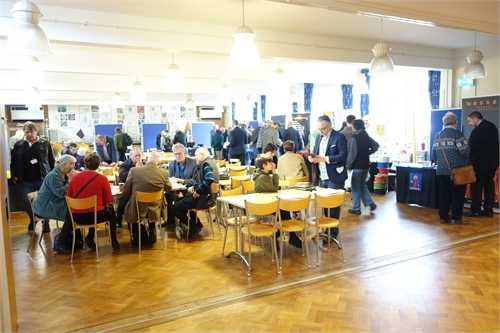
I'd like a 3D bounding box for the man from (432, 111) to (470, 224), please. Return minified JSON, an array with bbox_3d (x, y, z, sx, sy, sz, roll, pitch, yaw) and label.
[{"bbox_3d":[3.251,0.027,6.273,0.560,1.760,0.420,3,7,31],"label":"man"}]

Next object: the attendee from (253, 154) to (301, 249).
[{"bbox_3d":[0.353,0.468,5.380,0.700,1.200,0.450,2,7,25],"label":"attendee"}]

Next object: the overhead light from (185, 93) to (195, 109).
[{"bbox_3d":[-2.363,-2.585,15.328,0.410,0.580,0.410,-4,6,-28],"label":"overhead light"}]

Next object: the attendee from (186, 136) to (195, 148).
[{"bbox_3d":[-2.357,-0.508,15.400,0.480,1.270,0.650,-3,6,-14],"label":"attendee"}]

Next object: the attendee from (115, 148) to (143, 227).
[{"bbox_3d":[-1.995,0.342,6.600,0.550,1.290,0.780,-4,6,-25],"label":"attendee"}]

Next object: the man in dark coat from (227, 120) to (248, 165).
[{"bbox_3d":[-0.360,-0.354,10.450,0.520,1.750,0.360,-4,7,-27],"label":"man in dark coat"}]

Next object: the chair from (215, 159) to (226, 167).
[{"bbox_3d":[-0.770,0.239,9.420,0.400,0.790,0.460,-3,6,-17],"label":"chair"}]

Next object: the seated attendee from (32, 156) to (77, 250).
[{"bbox_3d":[-2.600,0.490,5.280,0.680,1.220,0.460,-2,6,-6],"label":"seated attendee"}]

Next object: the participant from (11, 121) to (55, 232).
[{"bbox_3d":[-3.440,0.151,6.220,0.560,1.740,0.400,-3,6,-19],"label":"participant"}]

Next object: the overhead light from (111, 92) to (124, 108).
[{"bbox_3d":[-5.114,-2.549,15.058,0.420,0.570,0.420,-1,6,0],"label":"overhead light"}]

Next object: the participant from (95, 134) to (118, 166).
[{"bbox_3d":[-3.520,-0.050,9.550,0.550,1.450,0.600,1,6,18],"label":"participant"}]

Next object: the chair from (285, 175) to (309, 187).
[{"bbox_3d":[0.743,0.538,6.375,0.430,0.830,0.490,-1,6,0],"label":"chair"}]

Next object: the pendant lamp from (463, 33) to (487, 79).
[{"bbox_3d":[3.791,-1.860,6.499,0.345,0.785,0.345,-1,6,0],"label":"pendant lamp"}]

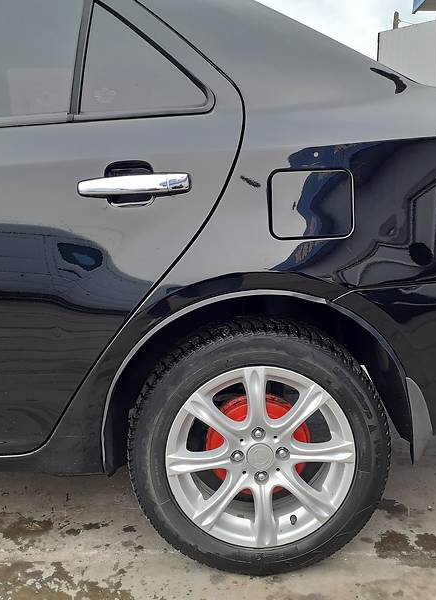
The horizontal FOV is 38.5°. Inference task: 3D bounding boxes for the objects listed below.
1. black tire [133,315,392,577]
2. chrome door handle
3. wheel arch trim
[{"bbox_3d":[0.095,0.342,1.494,0.610,0.610,0.200,-1,9,0],"label":"black tire"},{"bbox_3d":[-0.172,-0.234,1.276,0.230,0.047,0.045,-2,9,0],"label":"chrome door handle"},{"bbox_3d":[0.100,0.169,1.367,0.709,0.388,0.080,-1,9,0],"label":"wheel arch trim"}]

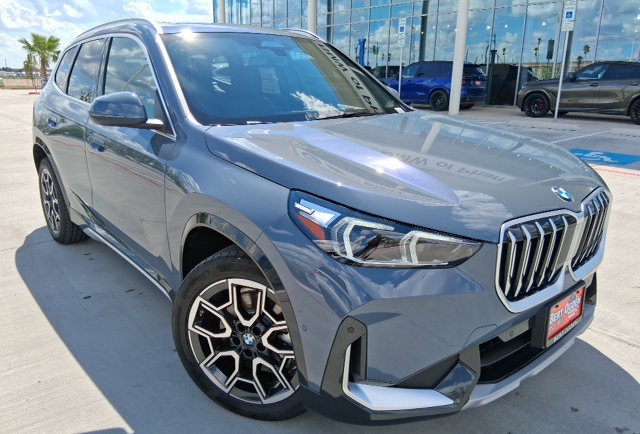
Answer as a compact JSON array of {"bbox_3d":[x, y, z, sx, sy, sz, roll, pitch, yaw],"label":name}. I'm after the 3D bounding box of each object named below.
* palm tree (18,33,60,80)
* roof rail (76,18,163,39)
[{"bbox_3d":[-24.674,-13.665,42.359,3.700,4.700,3.700,-8,18,-28],"label":"palm tree"},{"bbox_3d":[-1.377,-1.194,3.122,0.075,0.125,1.780,-13,21,-40],"label":"roof rail"}]

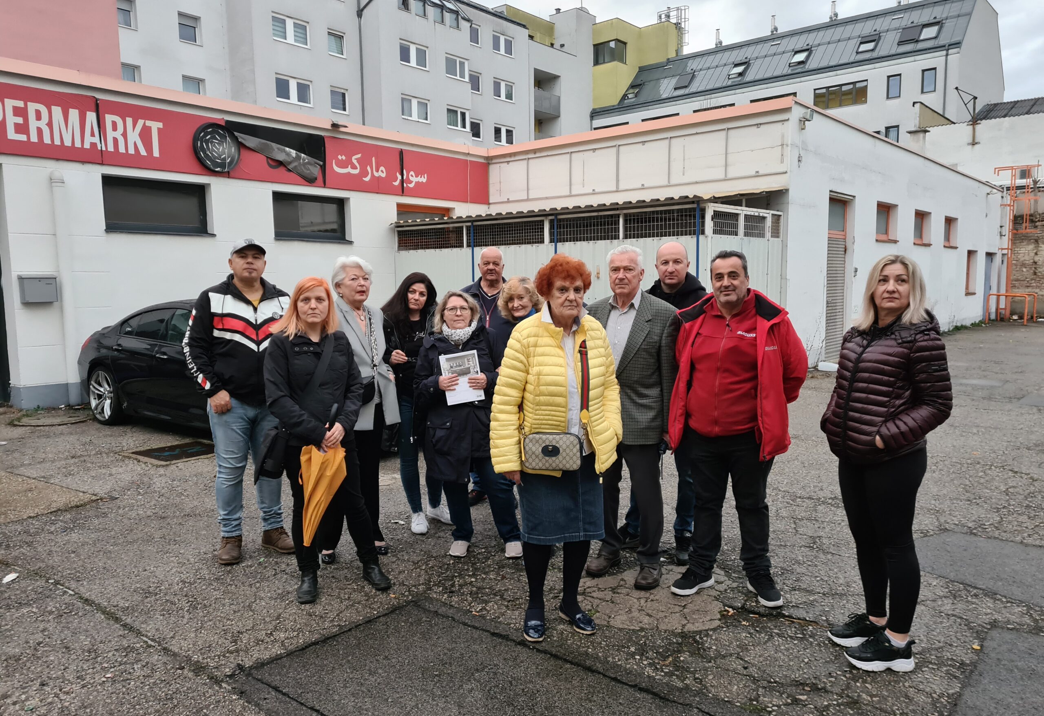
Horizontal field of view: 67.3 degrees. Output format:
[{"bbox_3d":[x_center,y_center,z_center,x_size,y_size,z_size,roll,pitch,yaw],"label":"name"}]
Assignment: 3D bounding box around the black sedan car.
[{"bbox_3d":[-2.888,0.037,8.374,5.000,1.390,1.900,3,6,36],"label":"black sedan car"}]

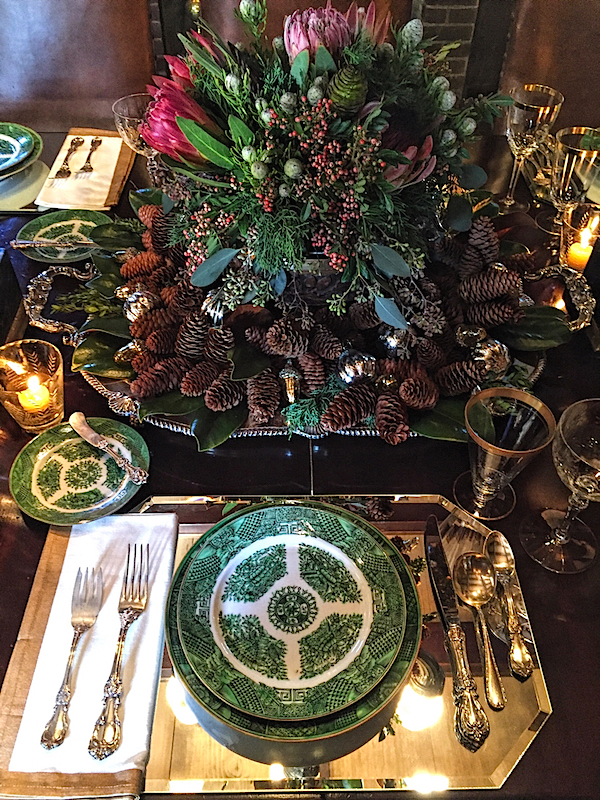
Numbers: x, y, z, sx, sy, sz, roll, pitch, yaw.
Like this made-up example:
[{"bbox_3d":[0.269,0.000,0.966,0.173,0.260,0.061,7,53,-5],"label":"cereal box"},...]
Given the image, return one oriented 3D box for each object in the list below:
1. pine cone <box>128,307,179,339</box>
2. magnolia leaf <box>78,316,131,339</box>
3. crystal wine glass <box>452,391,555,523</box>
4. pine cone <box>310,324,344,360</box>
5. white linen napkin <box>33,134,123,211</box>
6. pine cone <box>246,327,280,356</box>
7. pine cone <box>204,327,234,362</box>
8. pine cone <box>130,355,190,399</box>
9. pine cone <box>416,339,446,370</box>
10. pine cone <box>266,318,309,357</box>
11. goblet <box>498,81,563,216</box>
[{"bbox_3d":[-0.188,-0.099,0.860,0.066,0.036,0.036,-19,50,-17],"label":"pine cone"},{"bbox_3d":[-0.262,-0.097,0.936,0.100,0.020,0.050,-4,59,-2],"label":"magnolia leaf"},{"bbox_3d":[0.209,0.063,0.710,0.087,0.127,0.087,0,46,0],"label":"crystal wine glass"},{"bbox_3d":[0.033,-0.079,0.883,0.038,0.038,0.065,-23,54,-20],"label":"pine cone"},{"bbox_3d":[-0.409,-0.440,1.282,0.125,0.013,0.270,-1,46,-1],"label":"white linen napkin"},{"bbox_3d":[-0.044,-0.073,0.865,0.057,0.031,0.031,31,36,17],"label":"pine cone"},{"bbox_3d":[-0.104,-0.069,0.851,0.040,0.040,0.056,9,91,-1],"label":"pine cone"},{"bbox_3d":[-0.179,-0.033,0.862,0.080,0.038,0.038,-28,53,-19],"label":"pine cone"},{"bbox_3d":[0.161,-0.056,0.819,0.035,0.058,0.035,-40,51,11],"label":"pine cone"},{"bbox_3d":[-0.015,-0.078,0.846,0.045,0.045,0.075,27,26,23],"label":"pine cone"},{"bbox_3d":[0.372,-0.408,1.117,0.087,0.193,0.087,0,46,0],"label":"goblet"}]

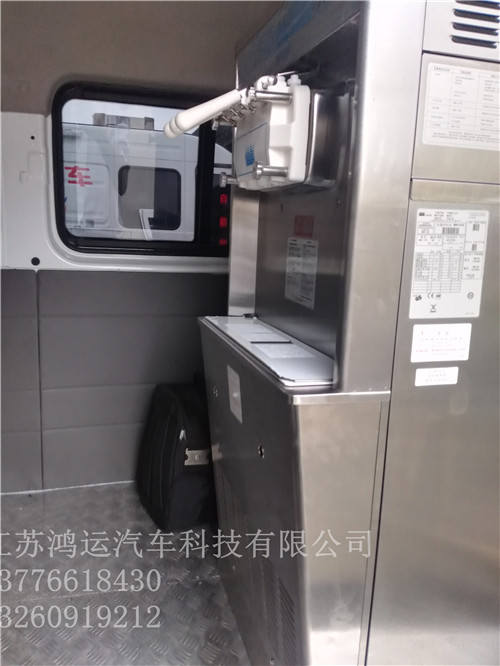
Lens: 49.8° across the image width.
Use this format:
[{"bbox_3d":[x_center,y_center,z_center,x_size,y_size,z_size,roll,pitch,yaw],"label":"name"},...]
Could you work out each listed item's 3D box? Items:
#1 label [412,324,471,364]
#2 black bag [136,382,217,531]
[{"bbox_3d":[0.255,0.013,0.717,0.089,0.051,0.004,-1,11,-16],"label":"label"},{"bbox_3d":[-0.173,0.363,1.722,0.330,0.395,0.275,-1,11,-16],"label":"black bag"}]

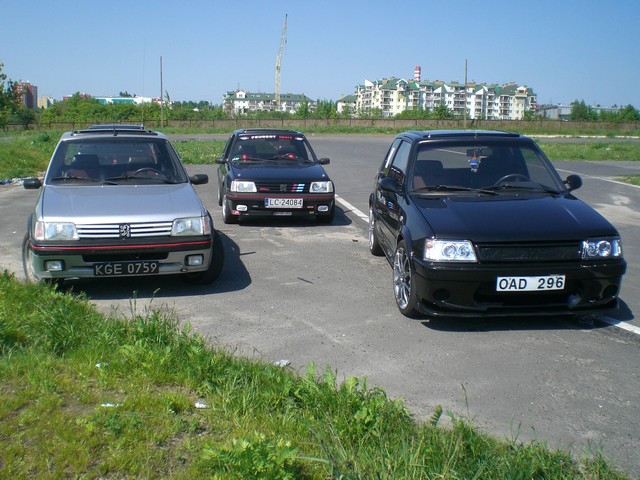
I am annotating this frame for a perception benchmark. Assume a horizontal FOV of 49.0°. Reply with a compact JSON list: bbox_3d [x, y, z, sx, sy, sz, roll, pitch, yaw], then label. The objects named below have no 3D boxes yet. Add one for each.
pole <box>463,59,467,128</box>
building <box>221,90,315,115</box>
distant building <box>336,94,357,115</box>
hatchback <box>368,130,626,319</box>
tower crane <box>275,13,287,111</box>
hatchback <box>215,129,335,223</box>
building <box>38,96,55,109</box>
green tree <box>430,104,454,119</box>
[{"bbox_3d":[15.741,-15.871,76.401,0.250,7.402,0.250,0,10,0],"label":"pole"},{"bbox_3d":[-23.516,-62.472,325.082,43.000,12.269,13.000,0,10,0],"label":"building"},{"bbox_3d":[12.755,-59.842,315.393,14.000,10.387,12.000,0,10,0],"label":"distant building"},{"bbox_3d":[1.426,-0.291,6.509,1.620,1.350,3.710,0,10,-2],"label":"hatchback"},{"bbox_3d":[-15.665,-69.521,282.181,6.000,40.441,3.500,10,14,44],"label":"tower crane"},{"bbox_3d":[-0.763,-1.106,11.083,1.620,1.350,3.710,-2,10,-9],"label":"hatchback"},{"bbox_3d":[-248.016,-120.881,638.699,15.000,17.866,15.000,-6,12,-29],"label":"building"},{"bbox_3d":[21.402,-22.065,123.037,4.300,3.266,4.000,0,10,0],"label":"green tree"}]

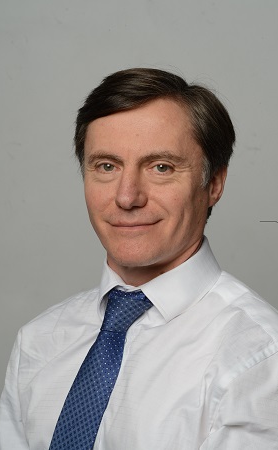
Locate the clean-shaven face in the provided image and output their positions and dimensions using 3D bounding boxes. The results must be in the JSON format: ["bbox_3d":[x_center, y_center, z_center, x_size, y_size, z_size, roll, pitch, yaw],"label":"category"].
[{"bbox_3d":[0.018,-0.039,1.530,0.160,0.212,0.145,0,0,18],"label":"clean-shaven face"}]

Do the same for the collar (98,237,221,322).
[{"bbox_3d":[0.025,0.064,1.560,0.145,0.100,0.150,0,0,33],"label":"collar"}]

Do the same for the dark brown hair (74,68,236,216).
[{"bbox_3d":[0.019,-0.100,1.580,0.185,0.178,0.205,0,0,18],"label":"dark brown hair"}]

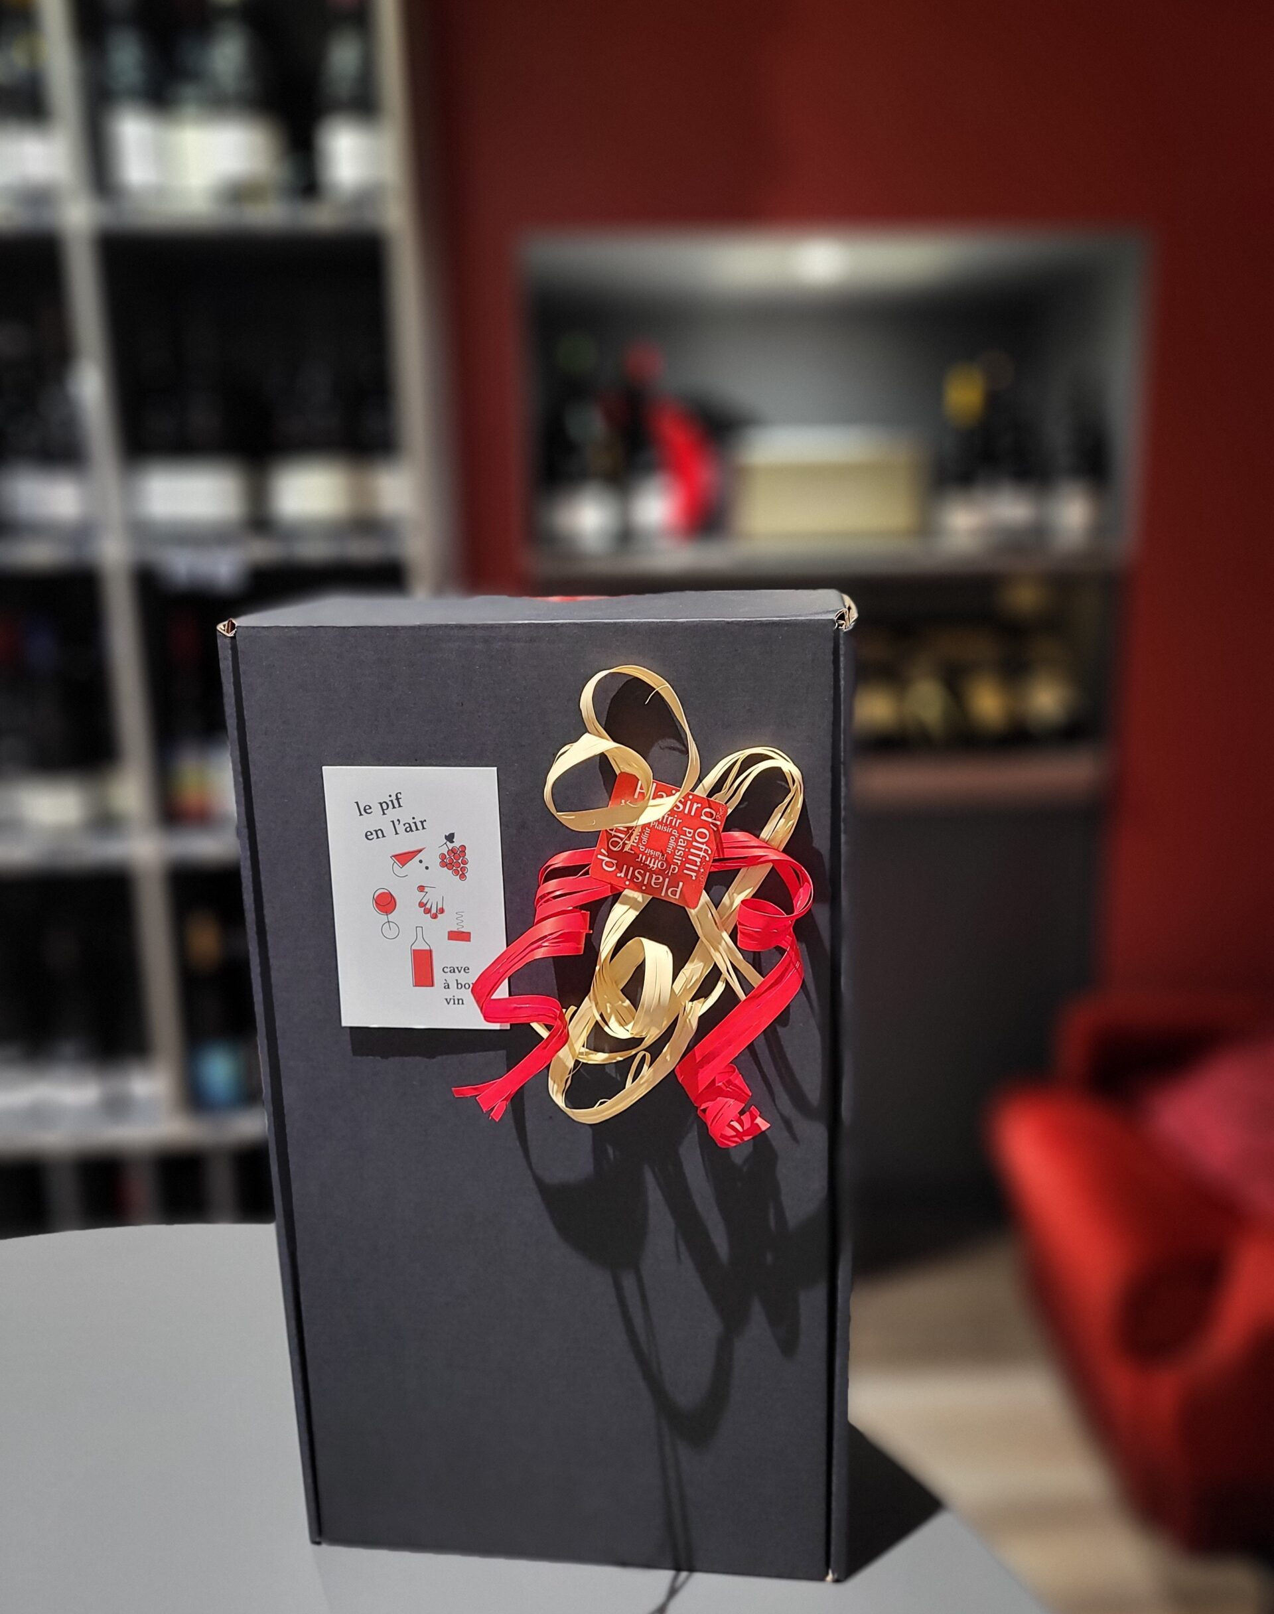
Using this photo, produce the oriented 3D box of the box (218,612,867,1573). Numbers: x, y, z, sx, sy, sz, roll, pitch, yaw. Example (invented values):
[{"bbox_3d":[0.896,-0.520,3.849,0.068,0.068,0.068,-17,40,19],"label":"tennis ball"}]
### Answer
[{"bbox_3d":[-0.022,0.097,0.473,0.195,0.337,0.105,0,13,7],"label":"box"}]

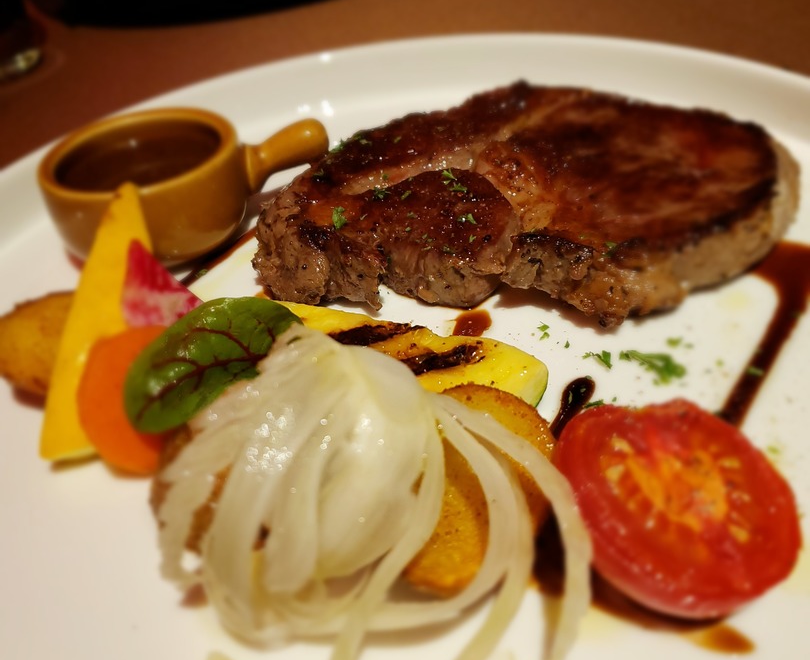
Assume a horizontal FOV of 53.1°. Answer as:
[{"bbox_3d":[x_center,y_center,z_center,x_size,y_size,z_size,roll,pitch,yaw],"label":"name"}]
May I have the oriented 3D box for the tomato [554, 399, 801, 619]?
[{"bbox_3d":[0.047,0.035,0.149,0.046,0.020,0.046,-3,43,-4],"label":"tomato"}]

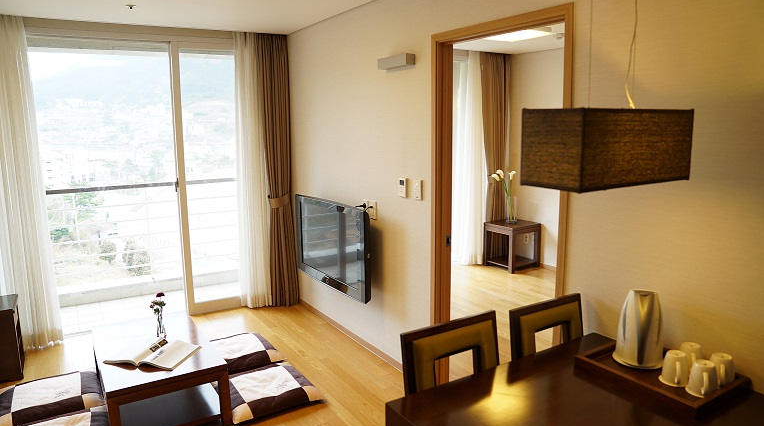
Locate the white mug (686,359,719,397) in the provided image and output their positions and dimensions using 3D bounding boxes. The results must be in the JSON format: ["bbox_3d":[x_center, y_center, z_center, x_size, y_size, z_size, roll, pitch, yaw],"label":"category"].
[{"bbox_3d":[0.975,0.501,1.542,0.087,0.087,0.103,3,10,21],"label":"white mug"}]

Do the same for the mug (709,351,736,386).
[{"bbox_3d":[1.059,0.493,1.588,0.087,0.085,0.103,3,10,21],"label":"mug"}]

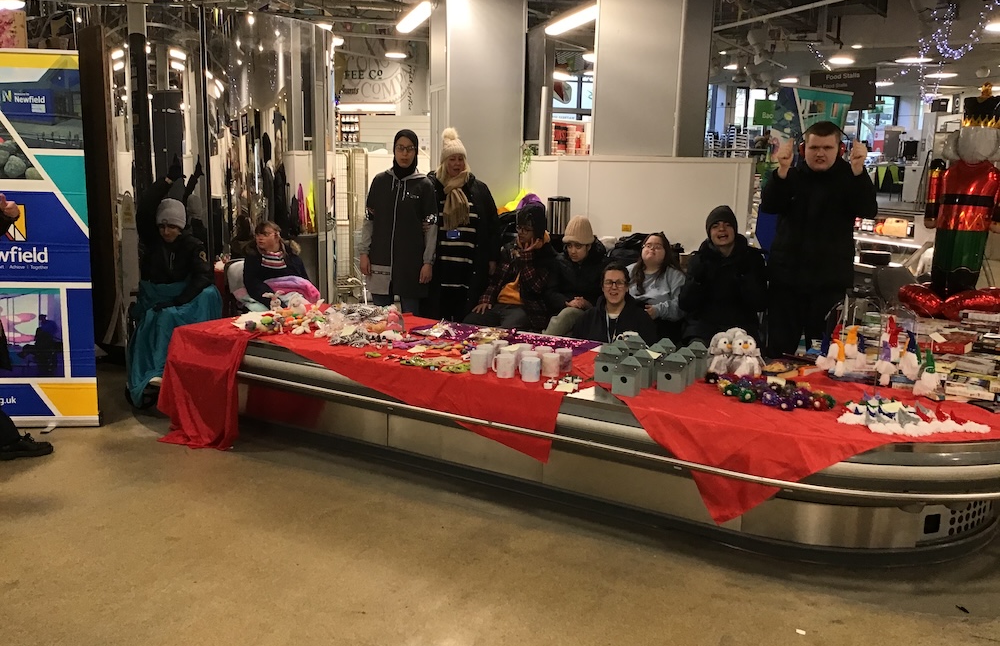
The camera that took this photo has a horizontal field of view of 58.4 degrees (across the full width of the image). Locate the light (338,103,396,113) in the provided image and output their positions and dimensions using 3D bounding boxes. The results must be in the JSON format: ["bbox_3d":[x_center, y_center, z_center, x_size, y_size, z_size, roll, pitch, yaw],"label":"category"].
[{"bbox_3d":[-2.270,-3.601,15.000,1.120,0.110,0.110,-2,12,-14],"label":"light"}]

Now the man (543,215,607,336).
[{"bbox_3d":[0.431,-0.047,5.415,0.500,1.194,0.760,6,13,24],"label":"man"}]

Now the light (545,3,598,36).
[{"bbox_3d":[0.694,-2.687,7.824,0.140,0.090,1.650,-2,12,-14],"label":"light"}]

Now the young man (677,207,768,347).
[{"bbox_3d":[1.268,-0.026,5.181,0.540,1.280,0.760,2,12,4],"label":"young man"}]

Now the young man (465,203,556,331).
[{"bbox_3d":[0.077,-0.094,5.514,0.520,1.233,0.760,8,13,31],"label":"young man"}]

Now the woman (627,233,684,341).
[{"bbox_3d":[0.894,0.026,5.344,0.440,1.098,0.680,3,12,11],"label":"woman"}]

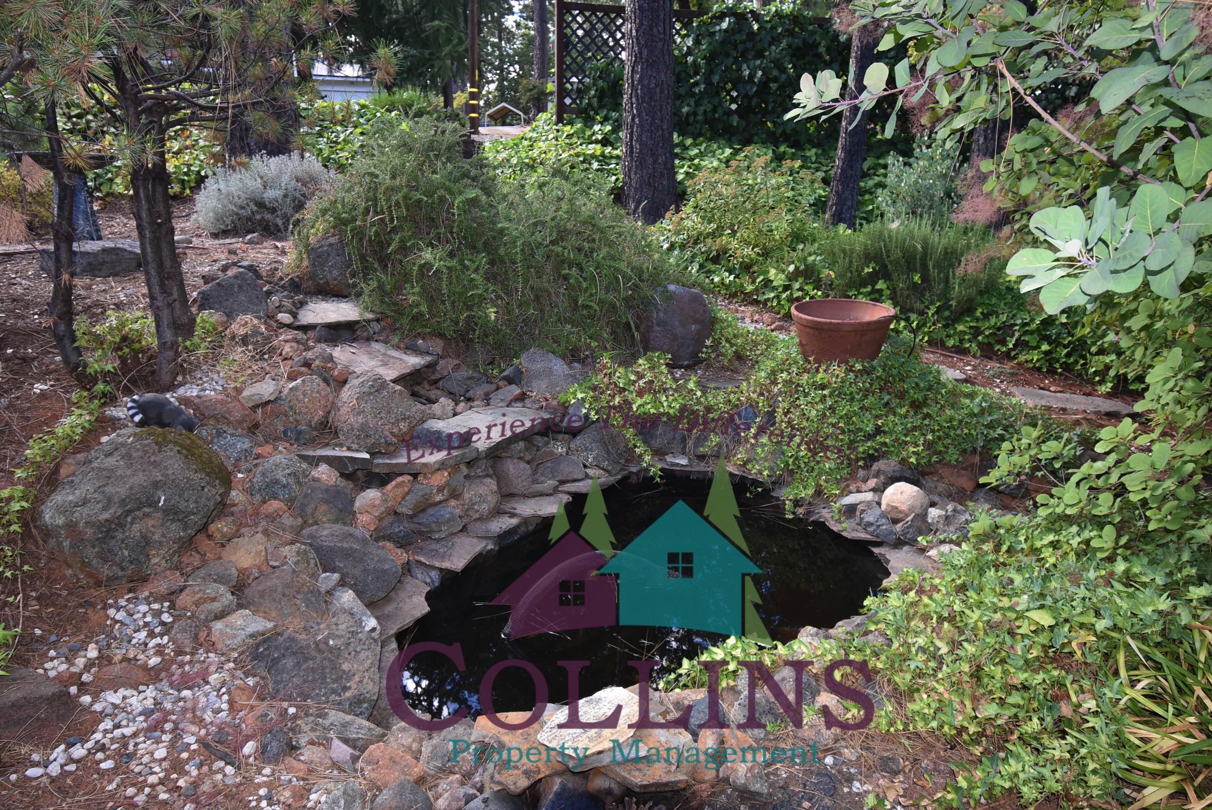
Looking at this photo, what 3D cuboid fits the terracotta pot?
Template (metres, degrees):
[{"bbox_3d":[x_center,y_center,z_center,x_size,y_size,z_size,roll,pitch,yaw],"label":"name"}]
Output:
[{"bbox_3d":[1.374,-0.392,4.100,0.600,0.320,0.600,6,18,18],"label":"terracotta pot"}]

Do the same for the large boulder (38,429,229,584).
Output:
[{"bbox_3d":[-1.700,0.367,2.548,0.600,0.460,0.460,-7,21,-24],"label":"large boulder"}]

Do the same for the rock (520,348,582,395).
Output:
[{"bbox_3d":[-0.333,-0.196,4.250,0.370,0.260,0.290,-1,17,-4],"label":"rock"}]

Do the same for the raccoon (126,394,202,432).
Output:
[{"bbox_3d":[-2.002,0.041,3.200,0.330,0.180,0.150,-4,17,-13],"label":"raccoon"}]

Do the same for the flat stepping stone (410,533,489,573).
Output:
[{"bbox_3d":[-0.617,0.583,2.785,0.300,0.040,0.230,-6,20,-19],"label":"flat stepping stone"}]

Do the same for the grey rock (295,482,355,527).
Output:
[{"bbox_3d":[-1.071,0.392,2.698,0.220,0.190,0.200,-6,20,-19],"label":"grey rock"}]

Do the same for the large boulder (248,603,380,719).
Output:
[{"bbox_3d":[-0.863,0.754,2.090,0.370,0.230,0.340,-4,20,-14],"label":"large boulder"}]

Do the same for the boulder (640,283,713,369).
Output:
[{"bbox_3d":[0.459,-0.508,4.600,0.460,0.530,0.380,2,17,6],"label":"boulder"}]

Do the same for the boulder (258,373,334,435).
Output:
[{"bbox_3d":[-1.568,0.002,3.600,0.360,0.260,0.290,-8,19,-23],"label":"boulder"}]

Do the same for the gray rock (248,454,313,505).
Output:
[{"bbox_3d":[-1.448,0.335,3.150,0.270,0.190,0.230,-8,19,-25],"label":"gray rock"}]

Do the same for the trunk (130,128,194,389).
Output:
[{"bbox_3d":[-2.265,-0.758,3.620,0.210,1.320,0.200,-9,22,-28],"label":"trunk"}]

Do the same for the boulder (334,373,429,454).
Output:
[{"bbox_3d":[-0.969,0.039,3.050,0.380,0.310,0.330,-5,21,-17],"label":"boulder"}]

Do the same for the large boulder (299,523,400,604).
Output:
[{"bbox_3d":[-0.912,0.570,2.528,0.370,0.200,0.260,10,21,24],"label":"large boulder"}]

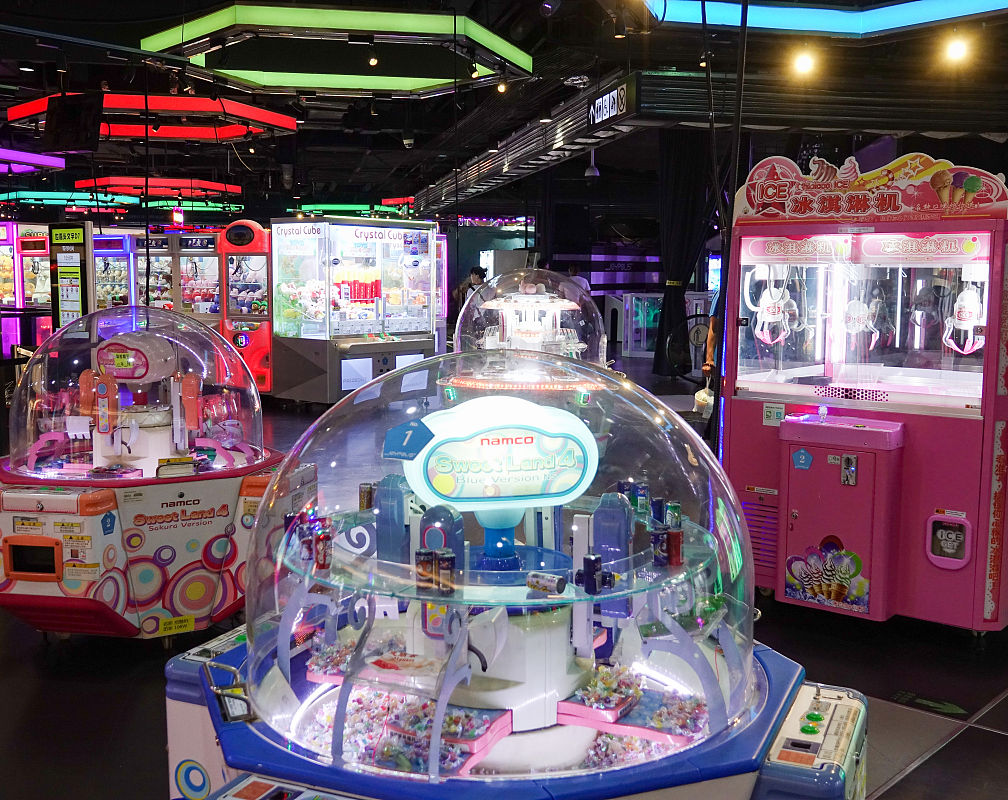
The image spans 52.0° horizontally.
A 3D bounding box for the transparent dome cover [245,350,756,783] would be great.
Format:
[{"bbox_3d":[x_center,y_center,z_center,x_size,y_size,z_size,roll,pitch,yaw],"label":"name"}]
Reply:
[{"bbox_3d":[-0.002,0.232,2.259,1.095,0.684,1.095,0,7,0],"label":"transparent dome cover"}]

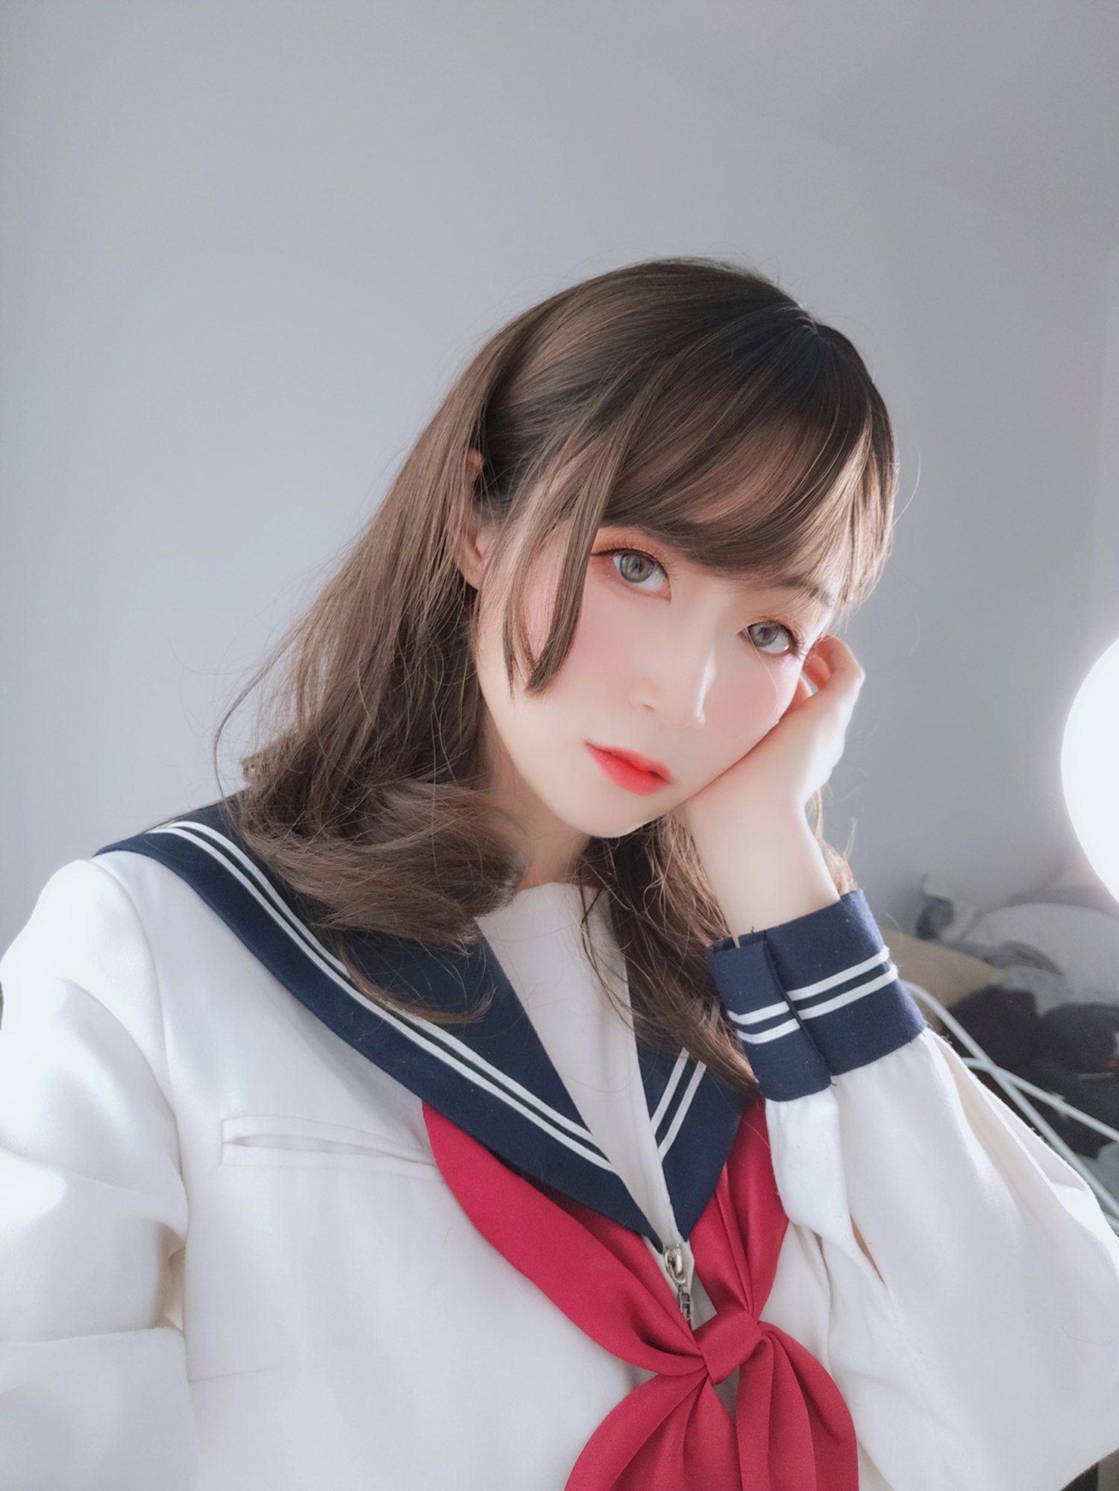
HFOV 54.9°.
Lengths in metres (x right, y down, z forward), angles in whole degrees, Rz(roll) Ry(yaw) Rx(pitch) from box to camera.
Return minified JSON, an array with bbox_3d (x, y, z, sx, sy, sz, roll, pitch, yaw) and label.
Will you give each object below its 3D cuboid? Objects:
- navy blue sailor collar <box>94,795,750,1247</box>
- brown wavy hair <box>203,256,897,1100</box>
[{"bbox_3d":[-0.015,0.125,0.535,0.380,0.220,0.240,-4,10,-27],"label":"navy blue sailor collar"},{"bbox_3d":[0.014,-0.045,0.550,0.290,0.380,0.250,17,6,-21],"label":"brown wavy hair"}]

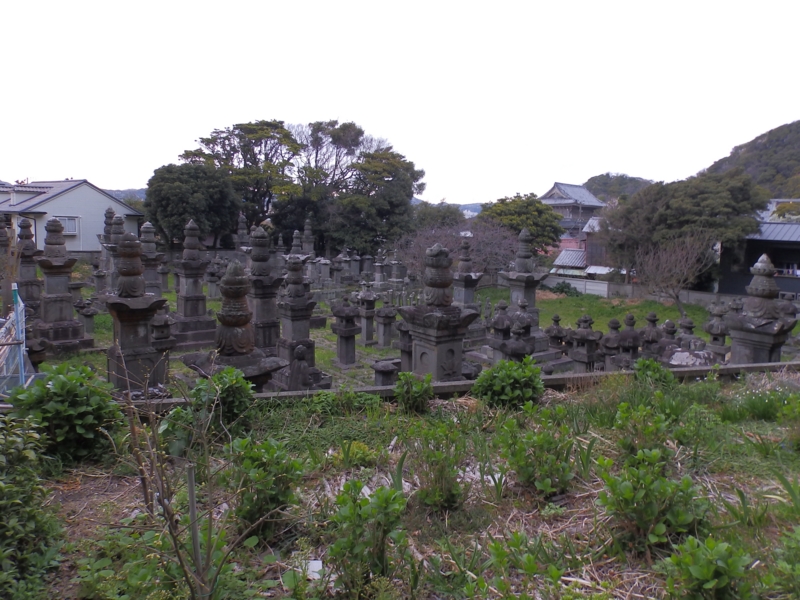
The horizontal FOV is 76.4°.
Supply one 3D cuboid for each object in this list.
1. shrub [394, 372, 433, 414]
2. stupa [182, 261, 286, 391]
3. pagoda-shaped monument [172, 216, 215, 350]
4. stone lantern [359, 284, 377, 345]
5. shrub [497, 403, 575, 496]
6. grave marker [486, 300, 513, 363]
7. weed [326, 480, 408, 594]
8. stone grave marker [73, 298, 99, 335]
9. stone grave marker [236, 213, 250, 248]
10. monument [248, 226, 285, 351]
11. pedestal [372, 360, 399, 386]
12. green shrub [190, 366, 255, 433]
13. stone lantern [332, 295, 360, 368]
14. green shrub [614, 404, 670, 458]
[{"bbox_3d":[0.143,1.011,5.600,0.420,0.397,0.380,1,7,0],"label":"shrub"},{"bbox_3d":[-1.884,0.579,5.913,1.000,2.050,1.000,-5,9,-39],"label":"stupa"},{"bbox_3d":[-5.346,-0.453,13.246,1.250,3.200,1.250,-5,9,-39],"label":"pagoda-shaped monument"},{"bbox_3d":[-0.832,0.362,13.100,0.400,1.581,0.400,-5,9,-39],"label":"stone lantern"},{"bbox_3d":[0.888,0.951,3.278,0.490,0.572,0.490,1,7,0],"label":"shrub"},{"bbox_3d":[2.666,0.896,13.297,0.504,1.779,0.504,-4,9,-39],"label":"grave marker"},{"bbox_3d":[-0.151,1.080,2.334,0.349,0.499,0.349,1,7,0],"label":"weed"},{"bbox_3d":[-8.509,0.438,13.800,0.470,0.941,0.450,-5,9,-39],"label":"stone grave marker"},{"bbox_3d":[-8.712,-2.875,28.202,1.300,3.800,1.300,-4,8,-39],"label":"stone grave marker"},{"bbox_3d":[-3.054,-0.205,11.400,0.800,2.962,0.800,-5,9,-39],"label":"monument"},{"bbox_3d":[-0.267,1.365,9.300,0.380,0.433,0.380,-5,9,-39],"label":"pedestal"},{"bbox_3d":[-1.459,0.797,4.226,0.500,0.500,0.460,-2,7,-19],"label":"green shrub"},{"bbox_3d":[-1.377,0.822,13.145,0.536,1.810,0.536,-4,9,-39],"label":"stone lantern"},{"bbox_3d":[1.885,0.976,3.921,0.420,0.400,0.400,4,7,25],"label":"green shrub"}]

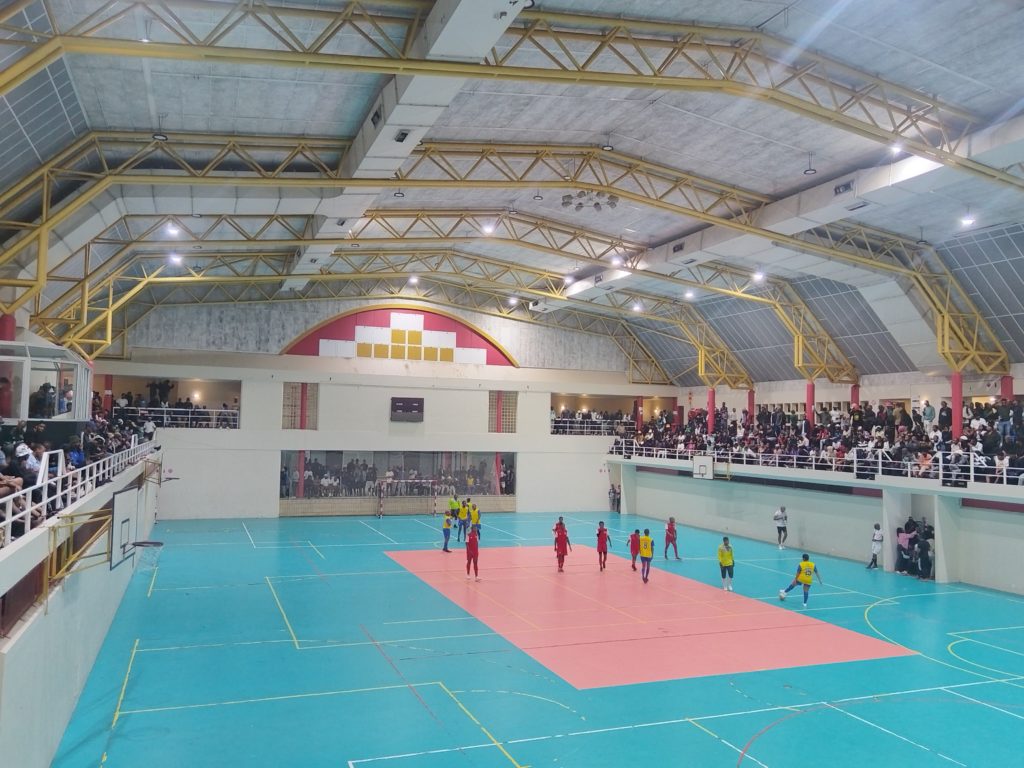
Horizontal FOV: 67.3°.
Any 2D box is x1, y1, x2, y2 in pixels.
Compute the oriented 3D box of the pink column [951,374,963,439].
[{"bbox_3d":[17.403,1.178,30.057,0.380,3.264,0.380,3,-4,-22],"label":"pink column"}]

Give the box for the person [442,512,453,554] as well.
[{"bbox_3d":[-2.678,6.104,31.933,0.400,1.650,0.480,0,-4,26],"label":"person"}]

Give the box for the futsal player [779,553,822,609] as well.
[{"bbox_3d":[8.863,5.939,23.464,1.100,1.550,0.650,2,-4,1],"label":"futsal player"}]

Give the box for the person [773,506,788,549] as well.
[{"bbox_3d":[12.362,6.624,35.306,0.600,1.880,0.400,0,-4,29],"label":"person"}]

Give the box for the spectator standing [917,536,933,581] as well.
[{"bbox_3d":[15.195,6.409,28.296,0.560,1.580,0.450,-1,-5,40],"label":"spectator standing"}]

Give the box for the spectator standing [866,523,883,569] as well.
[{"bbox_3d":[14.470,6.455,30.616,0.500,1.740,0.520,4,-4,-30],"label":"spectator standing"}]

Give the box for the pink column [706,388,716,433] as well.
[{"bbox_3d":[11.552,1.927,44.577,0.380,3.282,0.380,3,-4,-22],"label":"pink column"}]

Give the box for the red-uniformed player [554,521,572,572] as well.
[{"bbox_3d":[1.856,5.930,27.991,0.560,1.750,0.380,2,-4,-1],"label":"red-uniformed player"}]

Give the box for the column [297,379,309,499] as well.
[{"bbox_3d":[-11.854,3.174,43.415,0.380,6.645,0.380,3,-4,-22],"label":"column"}]

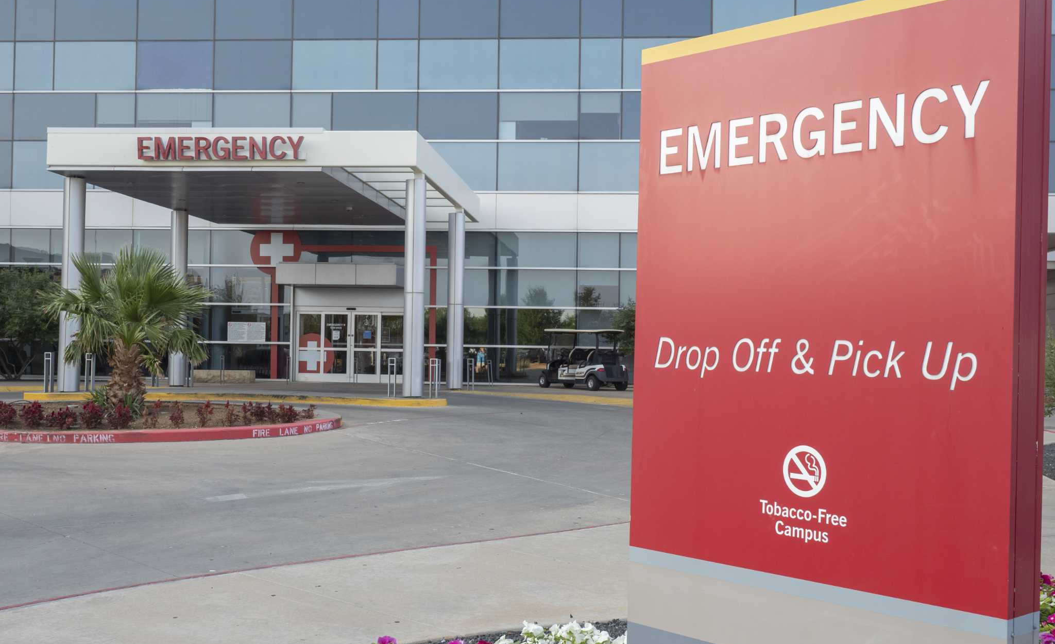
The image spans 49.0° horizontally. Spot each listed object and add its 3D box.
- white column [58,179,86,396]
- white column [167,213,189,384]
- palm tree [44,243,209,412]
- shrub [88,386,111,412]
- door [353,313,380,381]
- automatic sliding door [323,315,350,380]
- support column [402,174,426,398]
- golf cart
[{"bbox_3d":[-10.577,-0.890,26.900,0.470,5.030,0.470,1,-1,4],"label":"white column"},{"bbox_3d":[-10.011,-0.709,33.200,0.470,5.120,0.470,1,-1,4],"label":"white column"},{"bbox_3d":[-6.544,0.108,18.900,2.720,2.660,2.600,1,-1,0],"label":"palm tree"},{"bbox_3d":[-6.901,1.258,18.700,0.460,0.430,0.440,1,-1,0],"label":"shrub"},{"bbox_3d":[-5.052,0.797,36.365,0.880,2.160,0.070,1,-1,4],"label":"door"},{"bbox_3d":[-6.017,0.786,36.440,0.860,2.160,0.070,1,-1,4],"label":"automatic sliding door"},{"bbox_3d":[-2.574,-0.830,26.500,0.460,5.080,0.460,1,-1,4],"label":"support column"},{"bbox_3d":[1.597,1.085,33.500,1.200,1.750,2.900,2,-1,-33],"label":"golf cart"}]

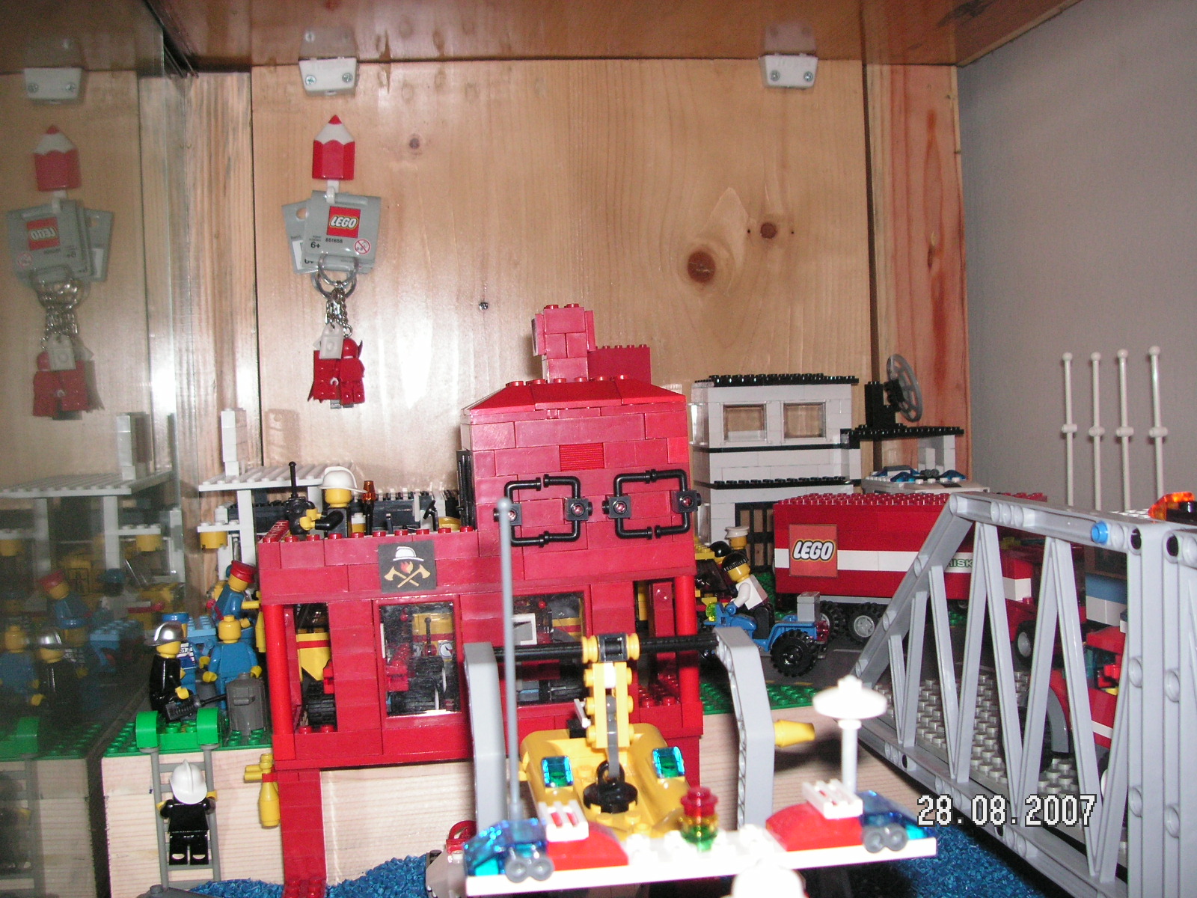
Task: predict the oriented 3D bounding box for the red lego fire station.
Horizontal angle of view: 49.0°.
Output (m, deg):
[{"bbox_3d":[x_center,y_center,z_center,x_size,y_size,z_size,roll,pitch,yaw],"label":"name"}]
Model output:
[{"bbox_3d":[-0.047,0.051,0.511,0.160,0.206,0.080,-4,3,-8],"label":"red lego fire station"}]

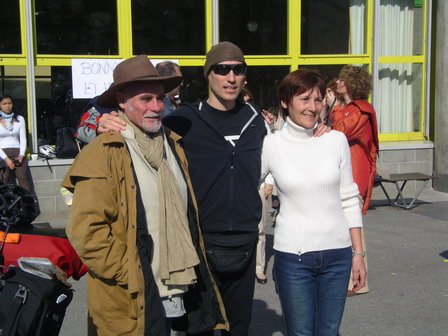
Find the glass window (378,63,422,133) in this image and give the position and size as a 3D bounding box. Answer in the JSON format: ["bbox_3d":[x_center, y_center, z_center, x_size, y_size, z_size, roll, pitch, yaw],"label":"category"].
[{"bbox_3d":[2.468,-0.974,11.355,0.685,0.975,0.060,-3,7,-19],"label":"glass window"}]

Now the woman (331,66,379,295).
[{"bbox_3d":[0.919,0.107,5.933,0.420,1.680,0.480,-2,7,-15],"label":"woman"}]

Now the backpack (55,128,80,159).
[{"bbox_3d":[-1.894,-0.306,9.900,0.340,0.400,0.230,-3,7,-19],"label":"backpack"}]

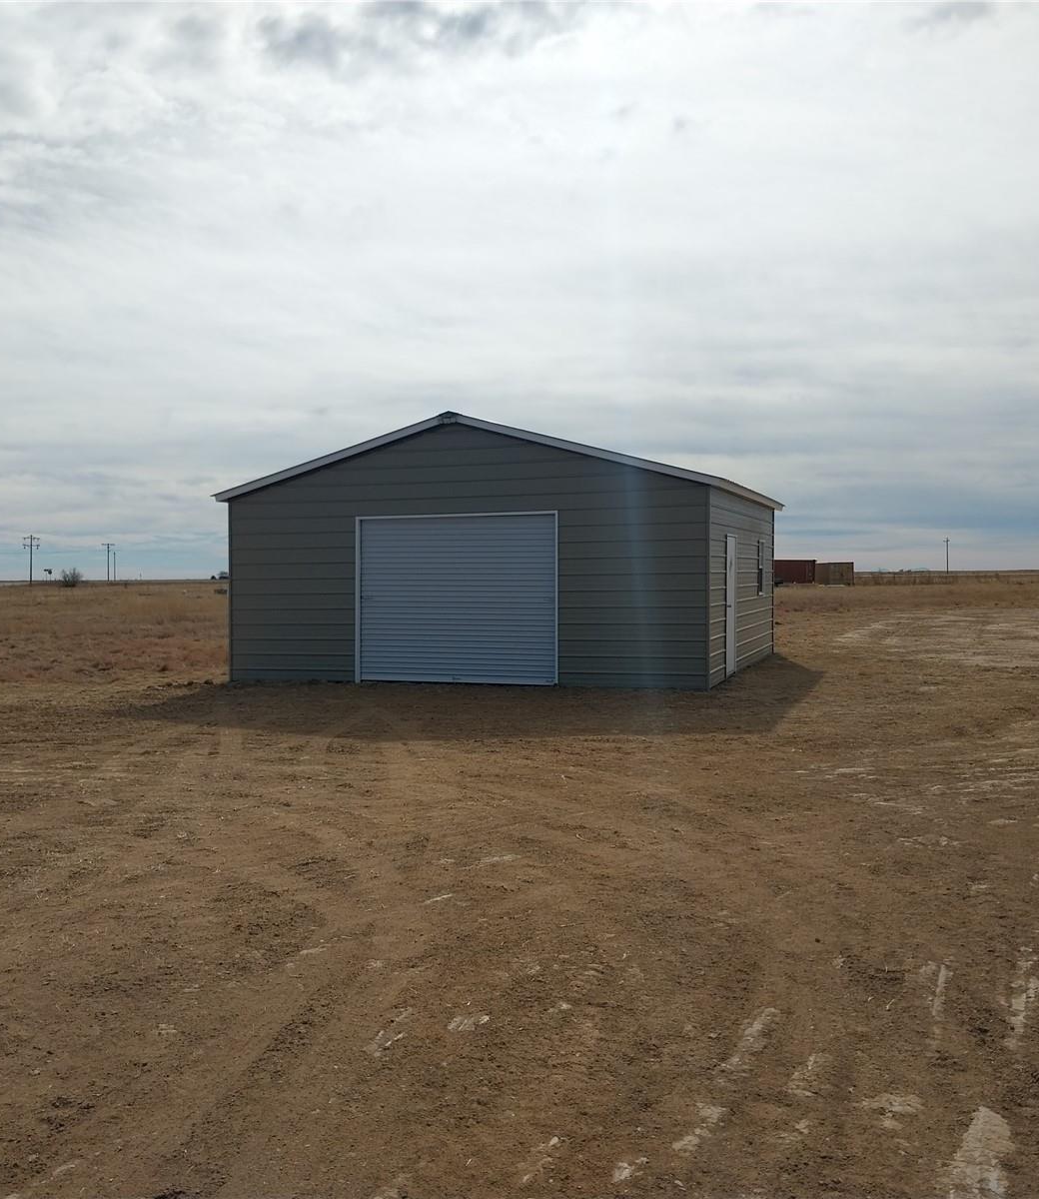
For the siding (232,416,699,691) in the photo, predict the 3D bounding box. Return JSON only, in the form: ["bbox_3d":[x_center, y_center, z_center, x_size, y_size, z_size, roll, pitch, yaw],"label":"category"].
[{"bbox_3d":[-0.938,-0.647,17.265,7.352,3.744,0.150,0,1,19],"label":"siding"}]

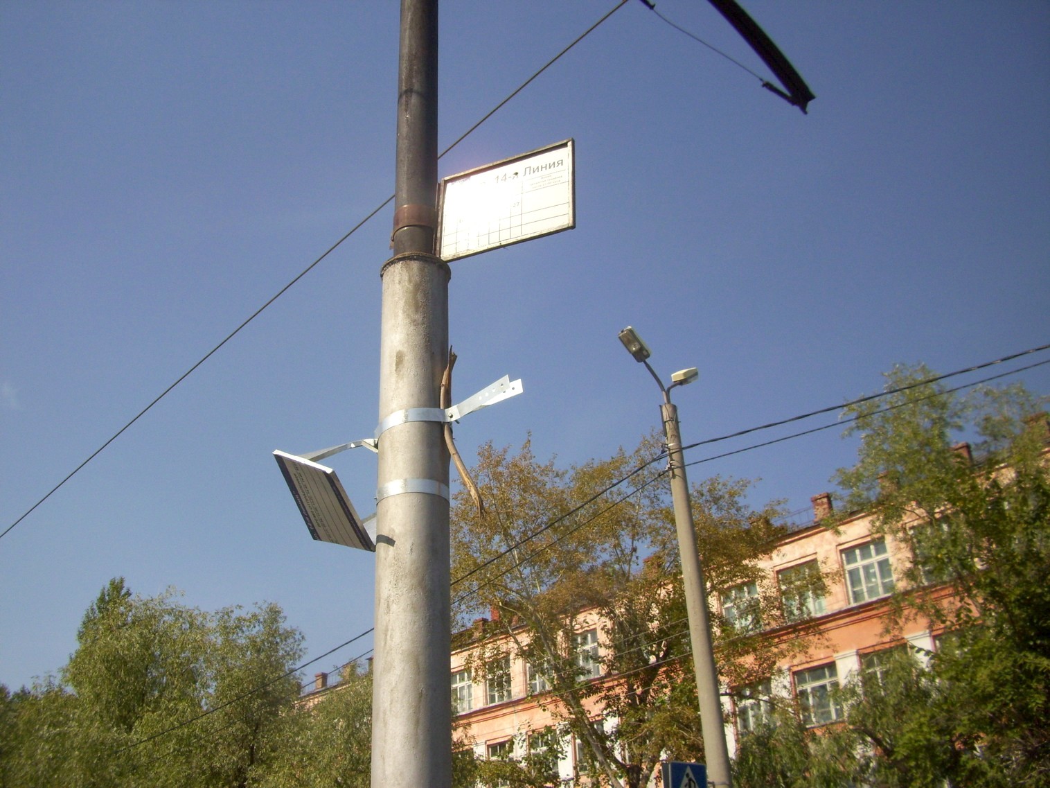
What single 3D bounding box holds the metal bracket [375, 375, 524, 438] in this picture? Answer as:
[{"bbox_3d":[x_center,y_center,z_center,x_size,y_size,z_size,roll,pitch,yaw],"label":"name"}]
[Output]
[{"bbox_3d":[-0.285,0.083,3.897,0.675,0.085,0.285,-23,-35,34],"label":"metal bracket"}]

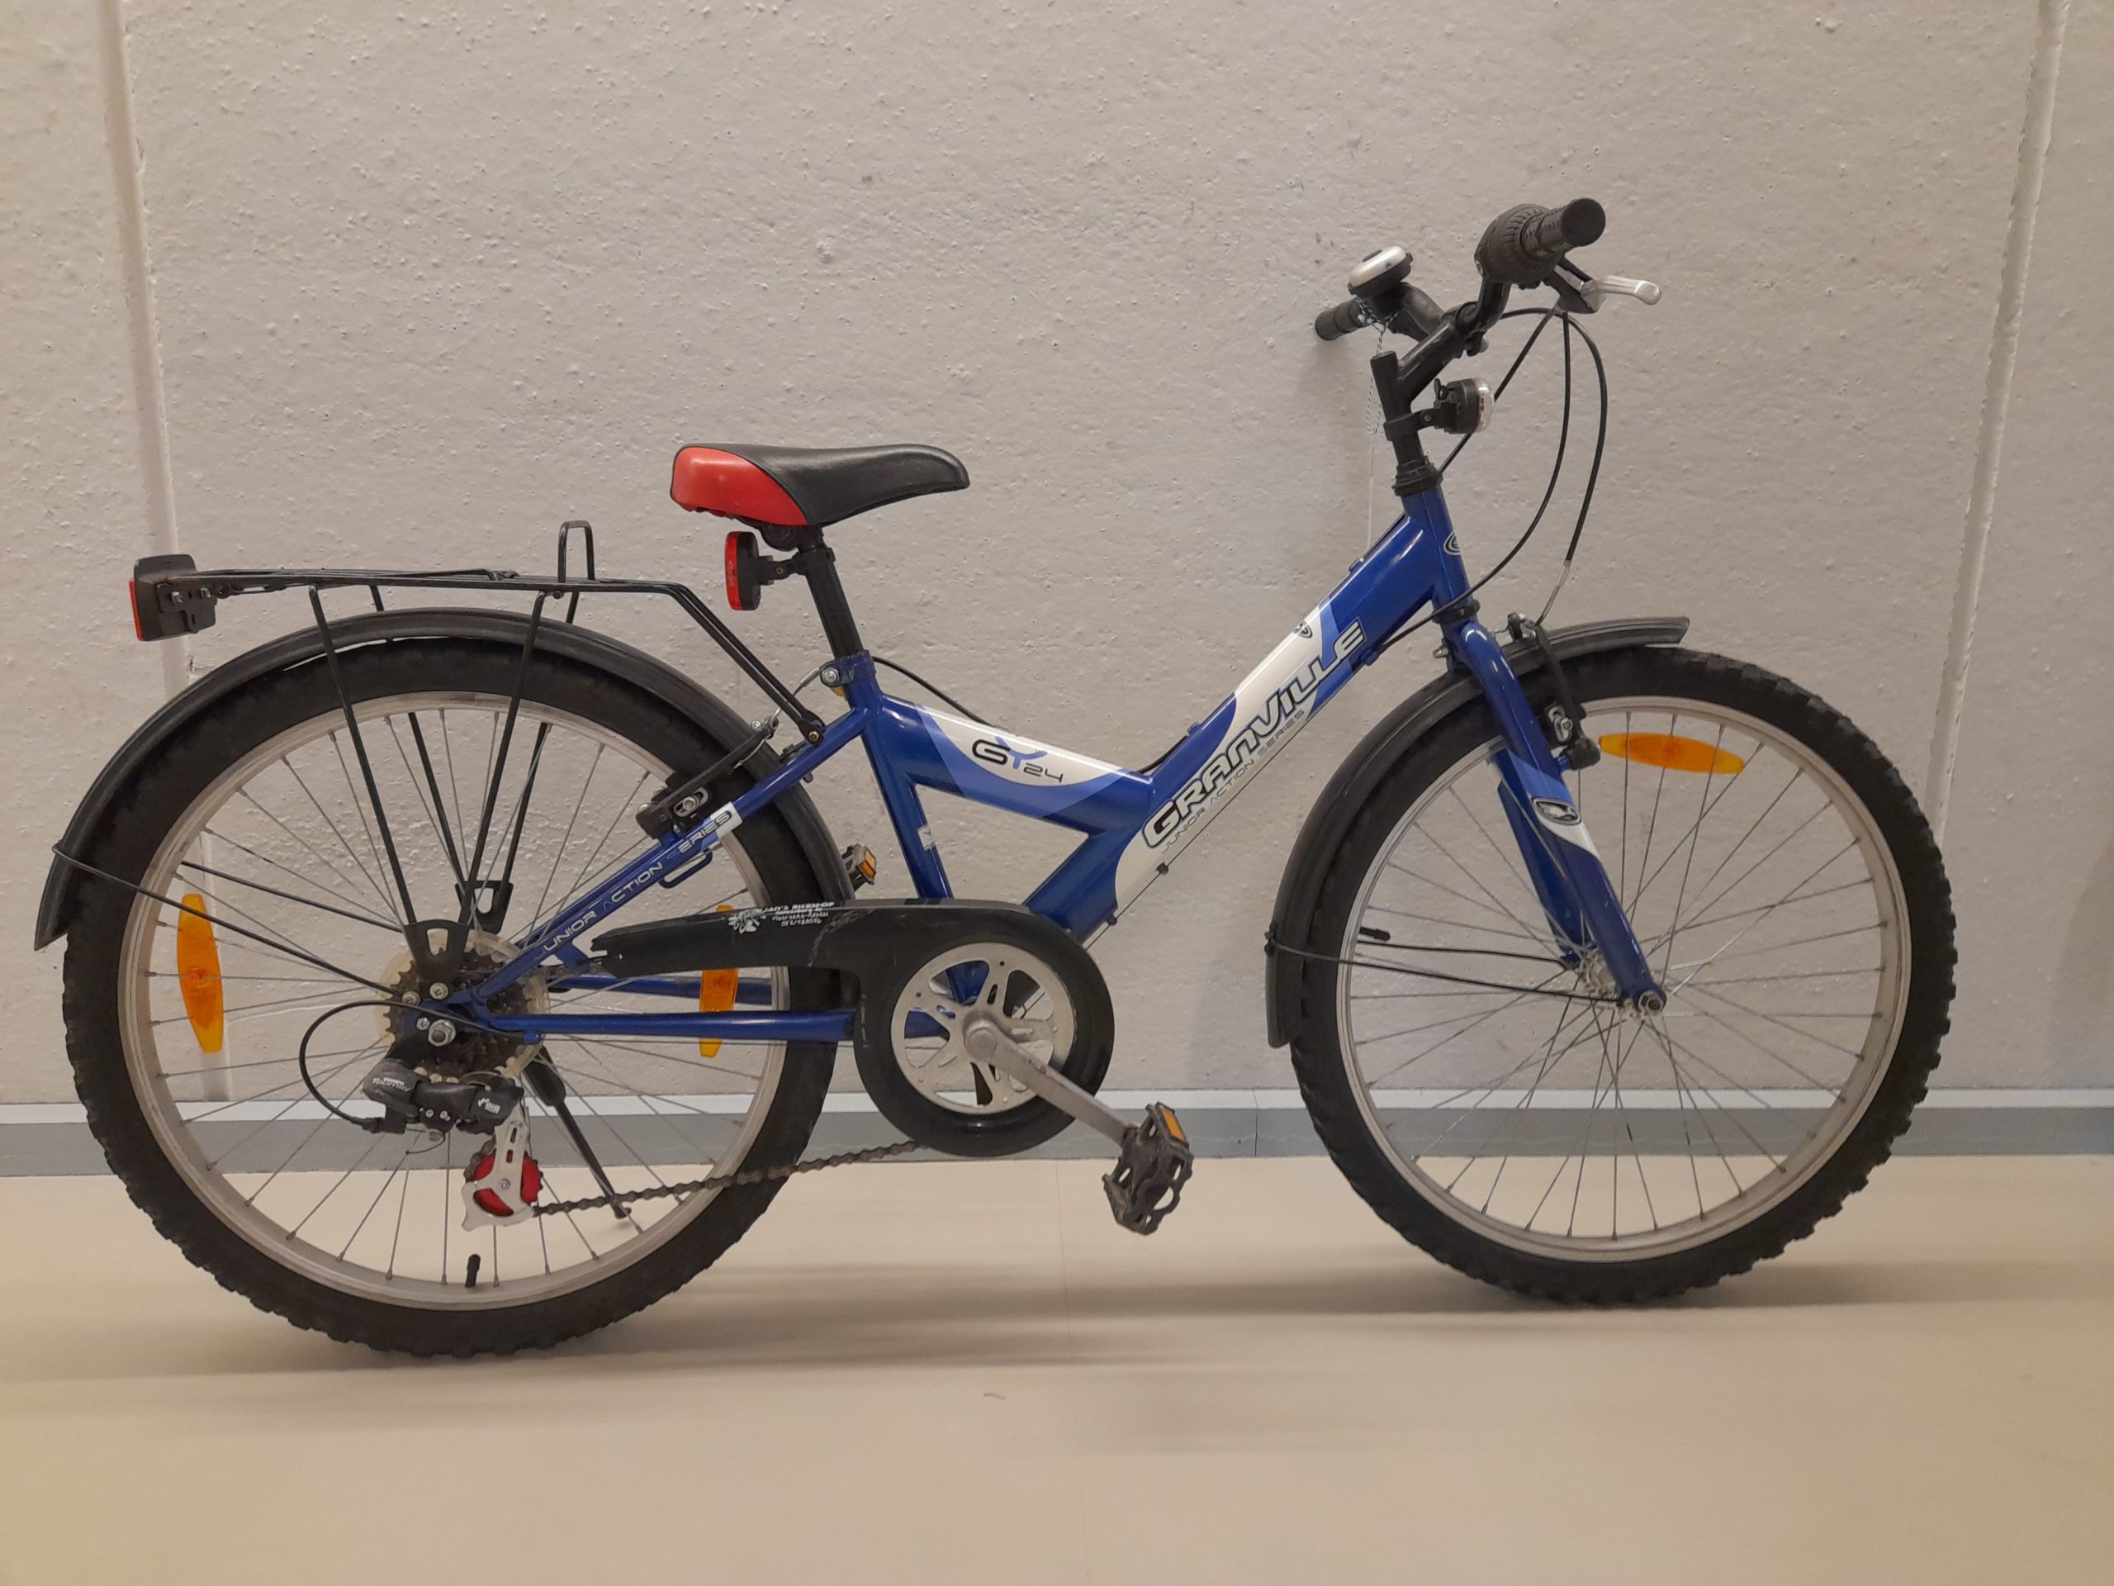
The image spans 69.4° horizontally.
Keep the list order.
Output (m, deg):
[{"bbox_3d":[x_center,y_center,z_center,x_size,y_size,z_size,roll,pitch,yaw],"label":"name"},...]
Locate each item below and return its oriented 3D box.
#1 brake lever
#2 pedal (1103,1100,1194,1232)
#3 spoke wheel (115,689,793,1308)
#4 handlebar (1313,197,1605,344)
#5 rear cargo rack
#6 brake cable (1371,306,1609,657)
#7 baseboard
[{"bbox_3d":[0.385,-0.354,1.059,0.058,0.045,0.125,0,9,-7],"label":"brake lever"},{"bbox_3d":[0.071,0.295,1.205,0.032,0.082,0.095,34,4,-11],"label":"pedal"},{"bbox_3d":[-0.484,0.175,1.254,0.525,0.525,0.075,0,9,-7],"label":"spoke wheel"},{"bbox_3d":[0.316,-0.409,1.251,0.090,0.080,0.590,0,9,-7],"label":"handlebar"},{"bbox_3d":[-0.445,-0.130,1.208,0.515,0.175,0.135,0,9,-7],"label":"rear cargo rack"},{"bbox_3d":[0.370,-0.263,1.250,0.215,0.310,0.220,0,9,-7],"label":"brake cable"},{"bbox_3d":[0.055,0.371,1.682,2.325,0.063,0.045,0,12,-4],"label":"baseboard"}]

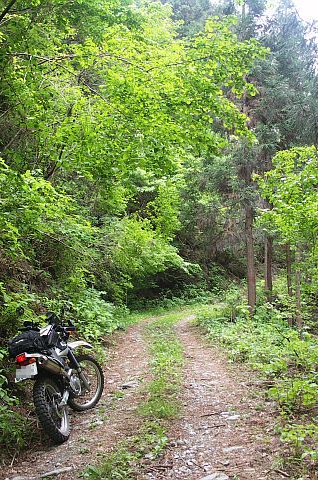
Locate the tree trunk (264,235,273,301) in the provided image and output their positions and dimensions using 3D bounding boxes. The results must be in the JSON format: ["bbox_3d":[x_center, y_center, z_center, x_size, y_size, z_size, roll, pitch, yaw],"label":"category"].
[{"bbox_3d":[4.865,1.266,23.000,0.290,2.950,0.290,-1,-4,0],"label":"tree trunk"}]

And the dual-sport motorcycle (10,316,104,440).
[{"bbox_3d":[-1.100,1.440,5.650,0.820,1.200,2.100,-15,-6,4],"label":"dual-sport motorcycle"}]

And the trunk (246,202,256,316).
[{"bbox_3d":[3.181,0.713,18.000,0.250,4.000,0.250,-1,-4,0],"label":"trunk"}]

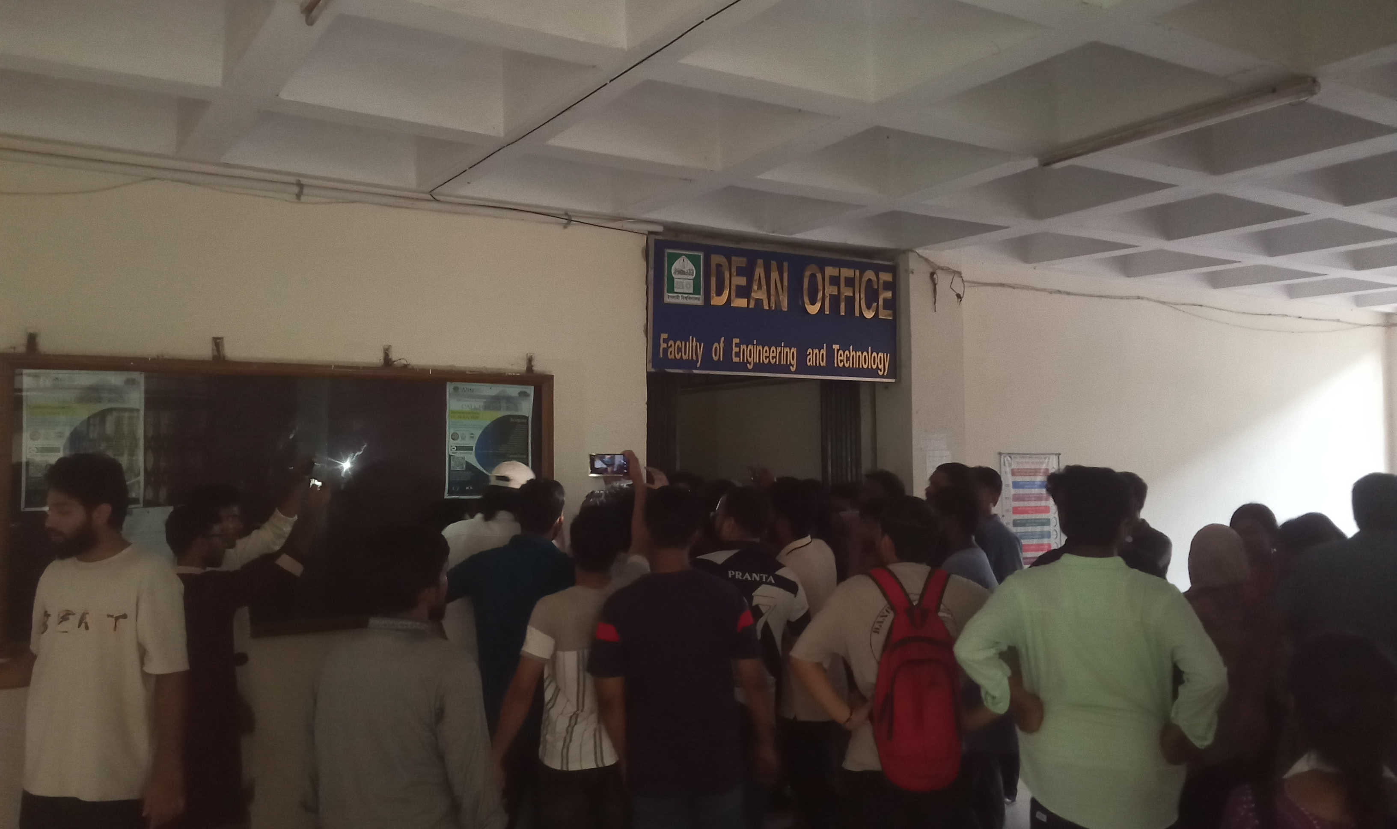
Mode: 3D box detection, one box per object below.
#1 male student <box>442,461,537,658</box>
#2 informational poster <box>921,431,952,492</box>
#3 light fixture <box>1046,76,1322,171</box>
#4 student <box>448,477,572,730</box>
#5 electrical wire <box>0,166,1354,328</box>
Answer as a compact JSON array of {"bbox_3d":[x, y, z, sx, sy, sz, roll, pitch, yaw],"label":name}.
[{"bbox_3d":[-0.810,1.078,4.686,0.520,1.745,0.360,-1,-2,21],"label":"male student"},{"bbox_3d":[1.447,0.291,6.883,0.247,0.347,0.010,1,-3,-32],"label":"informational poster"},{"bbox_3d":[1.755,-1.071,4.261,0.075,0.080,1.200,1,-3,-32],"label":"light fixture"},{"bbox_3d":[-0.667,1.085,4.084,0.530,1.680,0.360,-1,-2,14],"label":"student"},{"bbox_3d":[1.653,-0.870,7.098,10.250,0.250,0.100,1,-3,-32],"label":"electrical wire"}]

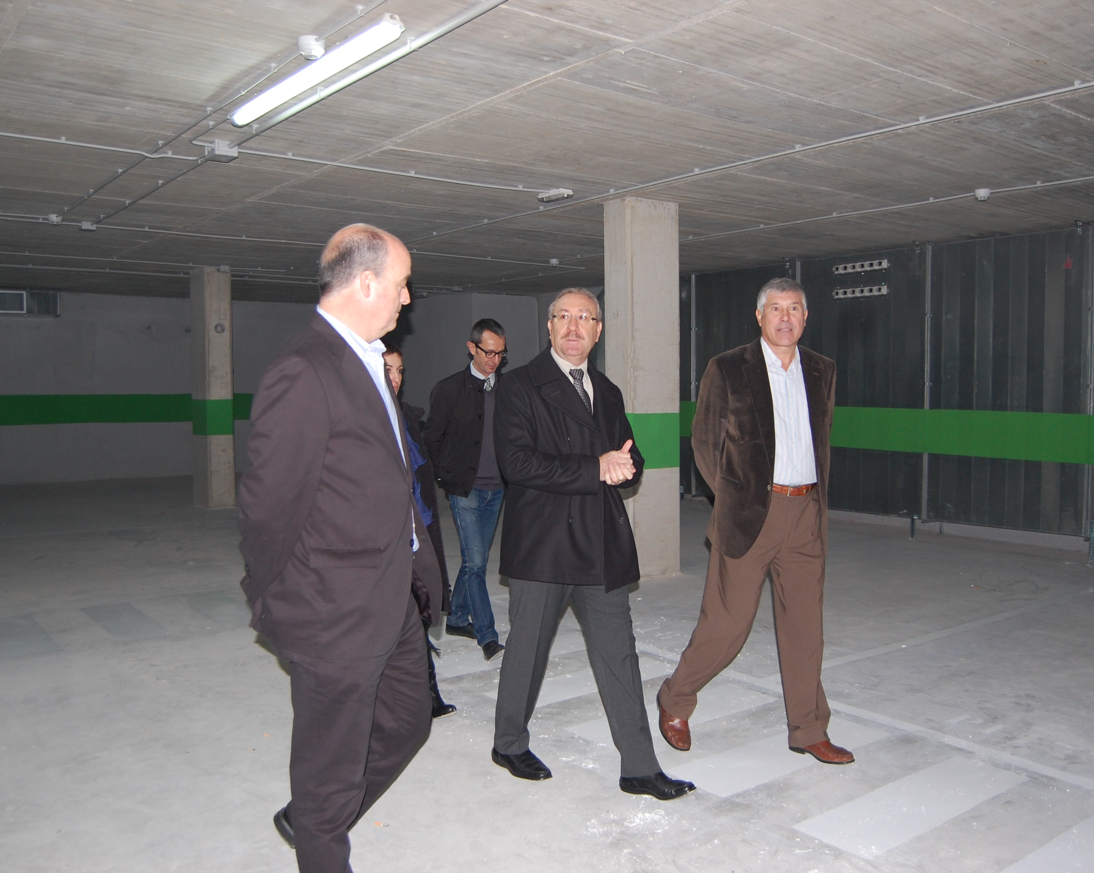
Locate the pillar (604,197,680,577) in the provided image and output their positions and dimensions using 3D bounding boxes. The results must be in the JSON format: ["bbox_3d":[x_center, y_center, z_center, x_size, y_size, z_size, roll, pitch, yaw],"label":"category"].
[{"bbox_3d":[0.692,-0.334,7.173,0.469,2.691,0.299,-3,4,-38],"label":"pillar"}]

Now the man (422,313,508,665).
[{"bbox_3d":[-0.400,0.251,5.280,0.530,1.730,0.560,-2,4,-36],"label":"man"}]

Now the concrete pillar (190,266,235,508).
[{"bbox_3d":[-3.865,-0.546,11.385,0.302,2.709,0.475,-3,4,-38],"label":"concrete pillar"}]

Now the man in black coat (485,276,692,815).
[{"bbox_3d":[0.125,0.349,3.460,0.700,1.720,0.570,2,4,40],"label":"man in black coat"}]

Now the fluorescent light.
[{"bbox_3d":[-0.999,-1.465,4.047,0.097,0.090,1.500,-3,4,-38],"label":"fluorescent light"}]

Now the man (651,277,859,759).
[{"bbox_3d":[0.790,0.308,3.720,0.560,1.770,0.670,-3,4,-43],"label":"man"}]

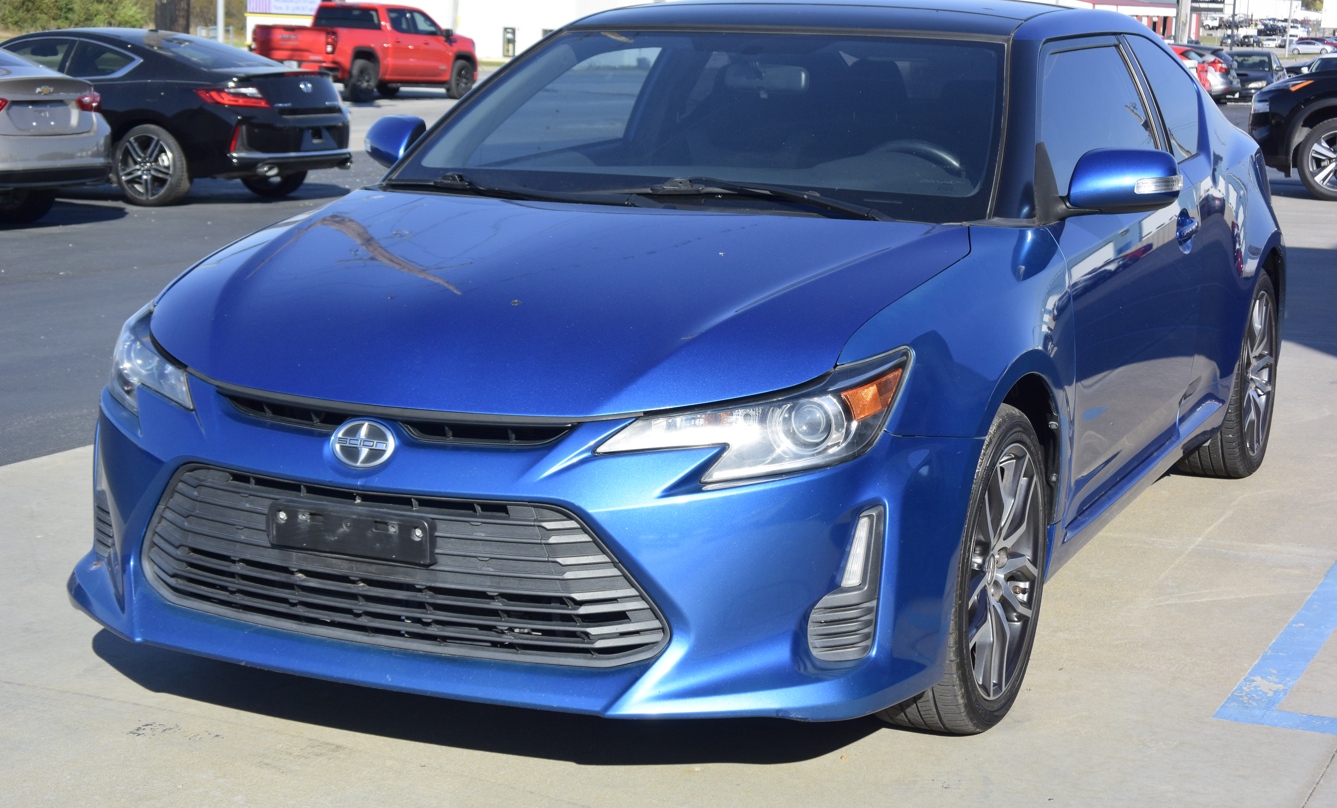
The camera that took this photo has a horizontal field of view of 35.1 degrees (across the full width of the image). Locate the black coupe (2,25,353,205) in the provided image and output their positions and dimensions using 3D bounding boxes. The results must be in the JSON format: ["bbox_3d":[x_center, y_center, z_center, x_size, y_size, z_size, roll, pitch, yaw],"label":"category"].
[{"bbox_3d":[-5.032,-2.555,18.420,4.834,1.436,1.854,5,11,24],"label":"black coupe"}]

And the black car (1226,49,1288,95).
[{"bbox_3d":[14.853,-8.320,54.285,1.780,1.460,4.570,5,11,22],"label":"black car"}]

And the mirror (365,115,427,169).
[{"bbox_3d":[-0.647,-0.647,5.309,0.235,0.145,0.140,6,11,25],"label":"mirror"}]

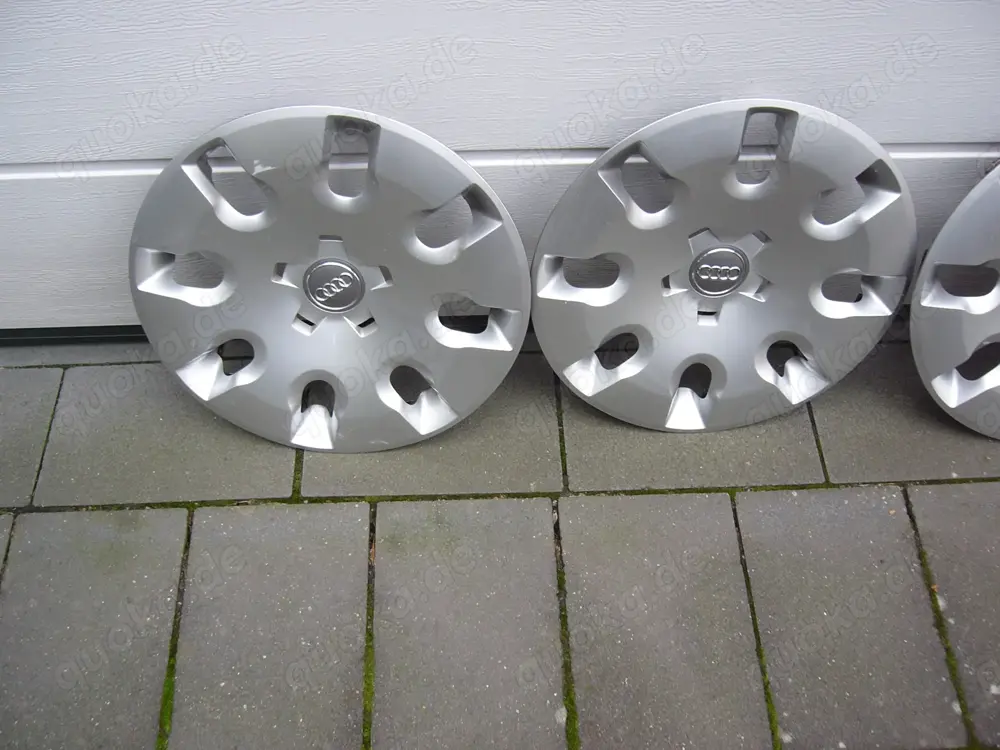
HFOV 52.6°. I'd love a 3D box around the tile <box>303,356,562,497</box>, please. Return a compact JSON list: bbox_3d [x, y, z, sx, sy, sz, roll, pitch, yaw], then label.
[{"bbox_3d":[-0.080,0.074,1.228,0.296,0.060,0.196,-2,55,-1],"label":"tile"}]

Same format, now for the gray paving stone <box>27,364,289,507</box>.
[{"bbox_3d":[-0.381,0.082,1.221,0.296,0.060,0.196,-2,55,-1],"label":"gray paving stone"}]

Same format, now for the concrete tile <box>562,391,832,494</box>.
[{"bbox_3d":[0.221,0.065,1.236,0.296,0.060,0.196,-2,55,-1],"label":"concrete tile"}]

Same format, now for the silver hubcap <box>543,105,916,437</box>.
[{"bbox_3d":[0.237,-0.105,1.090,0.413,0.413,0.050,0,35,0],"label":"silver hubcap"}]

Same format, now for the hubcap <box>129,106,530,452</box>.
[{"bbox_3d":[-0.175,-0.086,1.069,0.413,0.413,0.050,0,35,-1],"label":"hubcap"}]

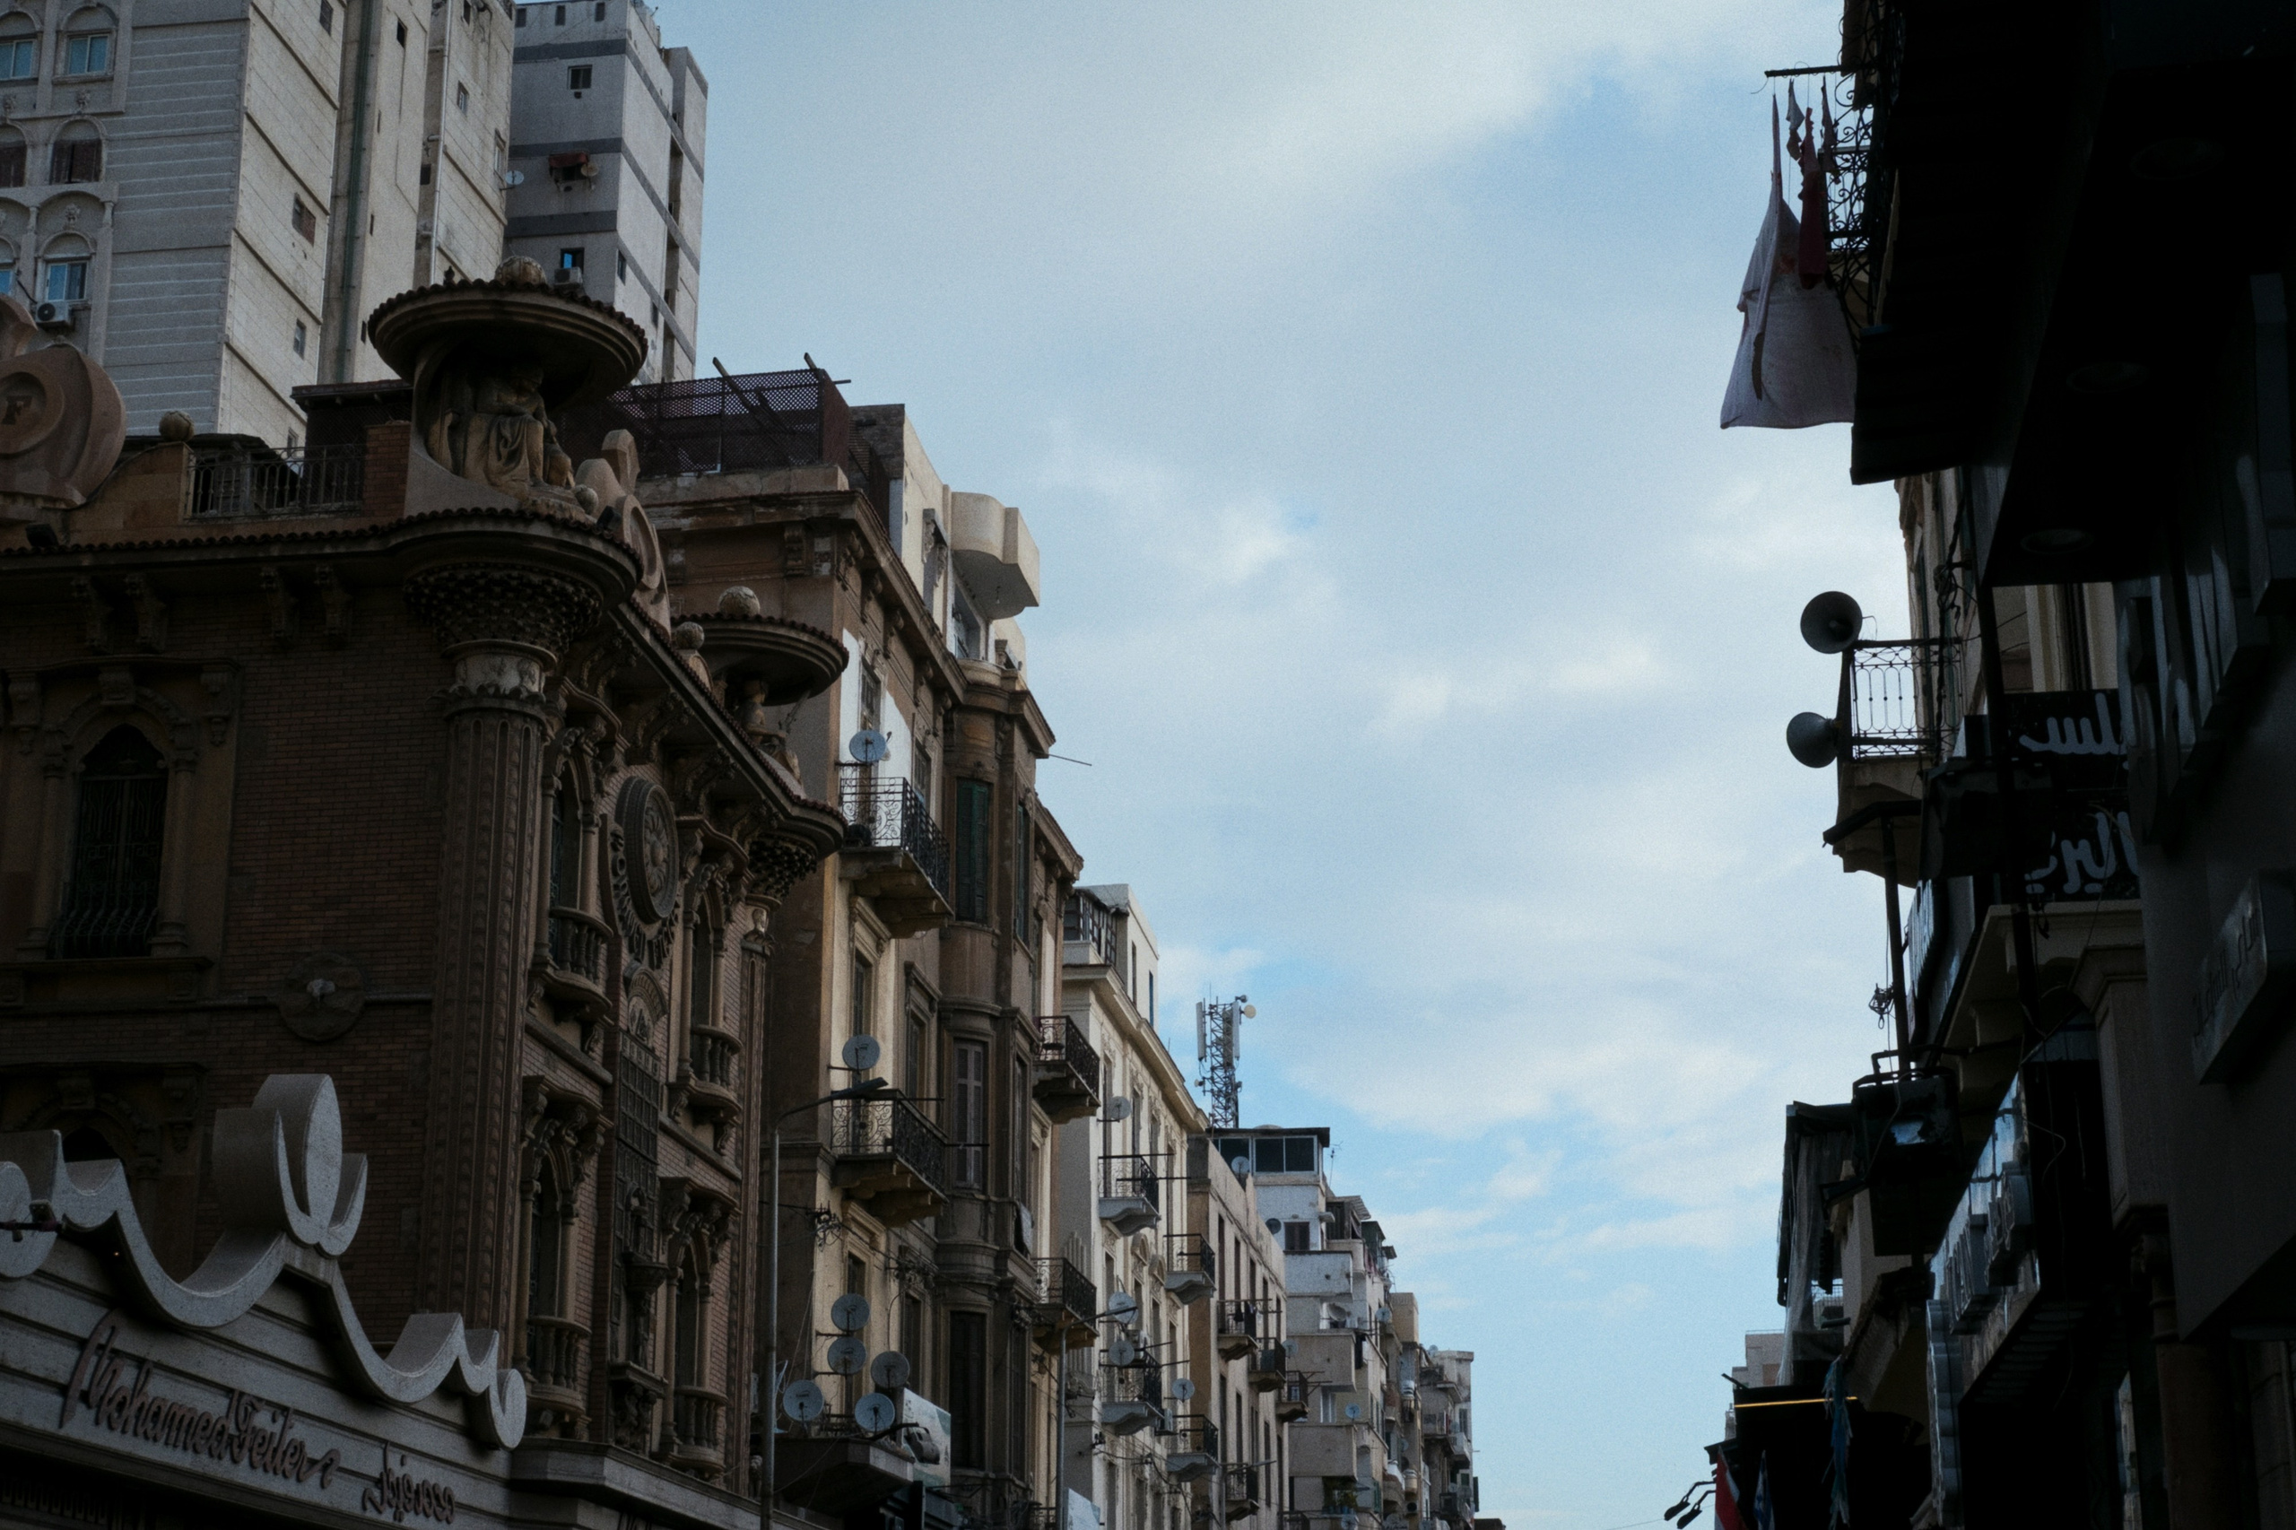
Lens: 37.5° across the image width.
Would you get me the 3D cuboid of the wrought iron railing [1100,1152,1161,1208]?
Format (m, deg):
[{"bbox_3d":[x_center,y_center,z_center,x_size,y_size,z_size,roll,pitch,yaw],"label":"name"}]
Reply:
[{"bbox_3d":[-0.382,9.710,77.159,0.950,0.950,2.755,-3,-18,8],"label":"wrought iron railing"}]

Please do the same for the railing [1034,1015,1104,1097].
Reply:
[{"bbox_3d":[-1.819,6.281,71.330,0.950,0.950,4.085,-3,-18,8],"label":"railing"}]

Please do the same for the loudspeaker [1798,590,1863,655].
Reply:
[{"bbox_3d":[5.436,-1.064,26.501,0.493,0.493,0.470,-10,-15,27],"label":"loudspeaker"}]

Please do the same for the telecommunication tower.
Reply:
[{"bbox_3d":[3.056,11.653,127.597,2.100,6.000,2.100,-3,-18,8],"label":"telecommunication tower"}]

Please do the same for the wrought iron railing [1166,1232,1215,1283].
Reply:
[{"bbox_3d":[1.092,12.758,86.289,0.902,0.950,2.850,-3,-18,8],"label":"wrought iron railing"}]

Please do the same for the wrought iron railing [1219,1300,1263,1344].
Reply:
[{"bbox_3d":[2.385,15.162,90.910,0.807,0.950,2.755,-3,-18,8],"label":"wrought iron railing"}]

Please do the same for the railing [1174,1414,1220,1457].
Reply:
[{"bbox_3d":[1.163,17.081,85.167,0.902,0.950,2.850,-3,-18,8],"label":"railing"}]

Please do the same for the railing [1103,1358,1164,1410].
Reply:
[{"bbox_3d":[-0.330,14.025,75.689,0.950,0.950,2.850,-3,-18,8],"label":"railing"}]

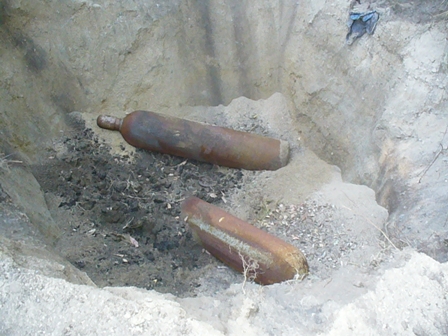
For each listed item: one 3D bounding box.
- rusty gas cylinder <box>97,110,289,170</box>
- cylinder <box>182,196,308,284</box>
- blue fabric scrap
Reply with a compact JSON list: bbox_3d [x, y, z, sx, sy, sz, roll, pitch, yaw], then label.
[{"bbox_3d":[-0.155,-0.188,2.975,1.270,0.240,0.240,8,38,-15],"label":"rusty gas cylinder"},{"bbox_3d":[0.011,0.386,2.728,0.240,0.240,1.180,-24,23,-26],"label":"cylinder"},{"bbox_3d":[0.902,-0.914,3.120,0.180,0.190,0.100,20,44,23],"label":"blue fabric scrap"}]

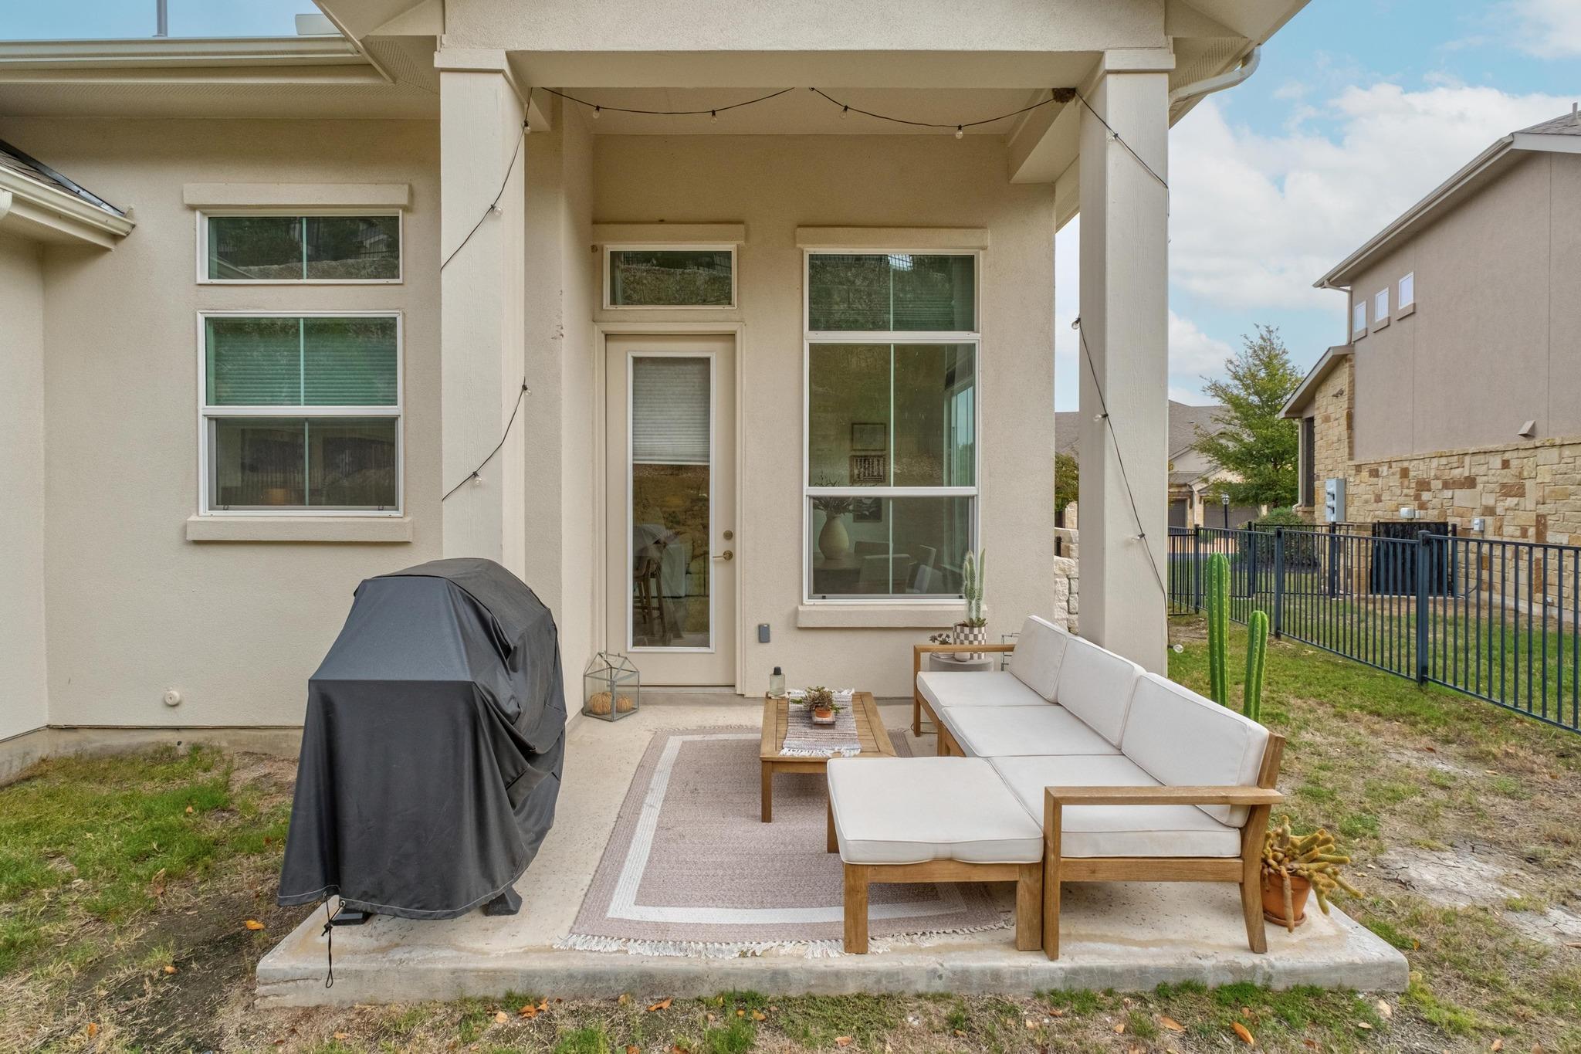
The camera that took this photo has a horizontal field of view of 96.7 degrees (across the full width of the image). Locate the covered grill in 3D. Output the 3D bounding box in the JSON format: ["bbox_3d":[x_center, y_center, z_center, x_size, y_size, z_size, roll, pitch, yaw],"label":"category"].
[{"bbox_3d":[-1.370,0.740,2.850,0.710,1.150,1.000,0,2,0],"label":"covered grill"}]

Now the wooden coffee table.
[{"bbox_3d":[0.171,1.170,3.660,0.625,0.310,0.940,0,3,0],"label":"wooden coffee table"}]

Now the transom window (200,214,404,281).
[{"bbox_3d":[-2.895,-1.652,4.150,1.190,0.435,0.090,0,1,0],"label":"transom window"}]

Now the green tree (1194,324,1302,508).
[{"bbox_3d":[12.600,-2.450,19.000,3.800,6.000,3.800,0,3,0],"label":"green tree"}]

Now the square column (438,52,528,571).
[{"bbox_3d":[-1.565,-0.510,3.600,0.320,3.600,0.320,0,1,0],"label":"square column"}]

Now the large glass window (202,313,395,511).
[{"bbox_3d":[-2.893,-0.670,4.150,1.190,1.200,0.100,0,1,0],"label":"large glass window"}]

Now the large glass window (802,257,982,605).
[{"bbox_3d":[0.699,-0.690,4.880,1.240,2.450,0.100,0,2,0],"label":"large glass window"}]

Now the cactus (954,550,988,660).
[{"bbox_3d":[1.177,0.500,4.560,0.220,0.710,0.210,0,3,0],"label":"cactus"}]

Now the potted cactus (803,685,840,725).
[{"bbox_3d":[0.166,0.925,3.660,0.200,0.185,0.190,0,3,0],"label":"potted cactus"}]

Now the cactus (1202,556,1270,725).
[{"bbox_3d":[1.845,0.750,2.910,0.310,1.240,0.300,0,3,0],"label":"cactus"}]

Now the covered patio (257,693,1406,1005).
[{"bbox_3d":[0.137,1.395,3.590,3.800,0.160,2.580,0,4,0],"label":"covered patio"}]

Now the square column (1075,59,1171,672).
[{"bbox_3d":[1.690,-0.460,3.560,0.320,3.630,0.330,0,2,0],"label":"square column"}]

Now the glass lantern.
[{"bbox_3d":[-1.175,1.040,4.650,0.260,0.400,0.260,1,2,41],"label":"glass lantern"}]

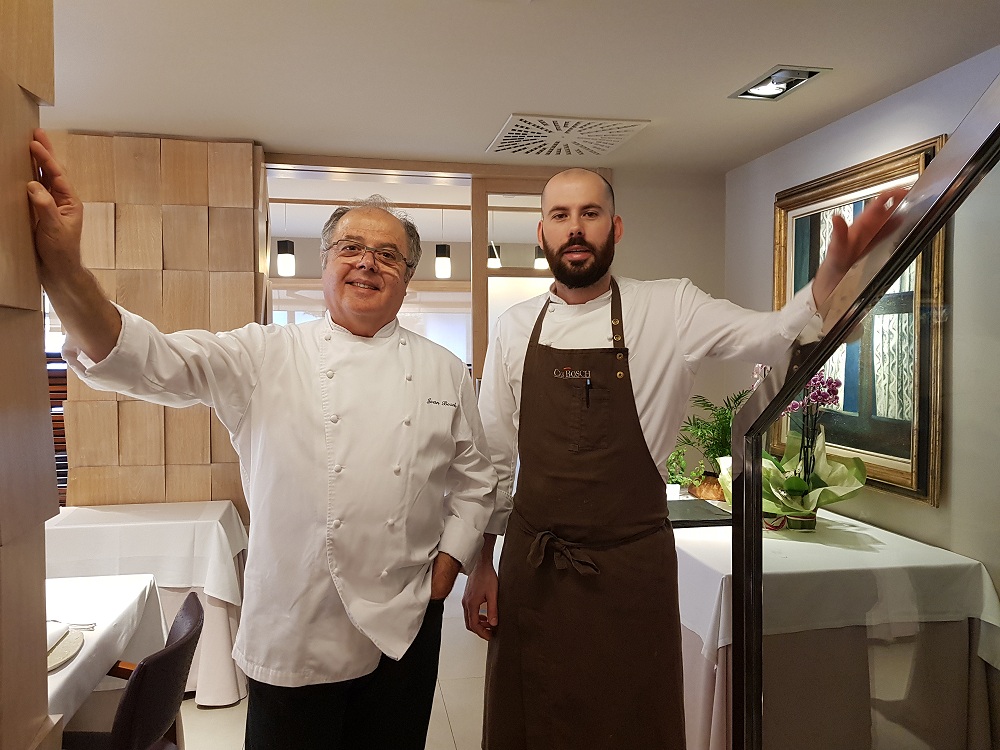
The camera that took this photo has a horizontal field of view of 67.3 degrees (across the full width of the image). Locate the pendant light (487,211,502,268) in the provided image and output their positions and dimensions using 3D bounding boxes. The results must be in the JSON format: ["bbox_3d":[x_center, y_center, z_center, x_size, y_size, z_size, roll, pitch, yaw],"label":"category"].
[{"bbox_3d":[-0.042,-0.879,5.059,0.093,0.469,0.093,0,2,-11],"label":"pendant light"}]

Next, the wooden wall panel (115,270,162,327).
[{"bbox_3d":[-1.670,-0.338,3.491,0.200,0.303,0.040,0,2,-11],"label":"wooden wall panel"}]

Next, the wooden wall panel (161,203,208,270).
[{"bbox_3d":[-1.468,-0.639,3.520,0.201,0.301,0.040,0,2,-11],"label":"wooden wall panel"}]

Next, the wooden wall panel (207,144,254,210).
[{"bbox_3d":[-1.240,-0.919,3.471,0.193,0.298,0.030,0,2,-12],"label":"wooden wall panel"}]

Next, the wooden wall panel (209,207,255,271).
[{"bbox_3d":[-1.269,-0.637,3.559,0.202,0.299,0.040,0,2,-11],"label":"wooden wall panel"}]

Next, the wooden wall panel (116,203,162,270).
[{"bbox_3d":[-1.629,-0.622,3.401,0.195,0.290,0.030,0,2,-12],"label":"wooden wall panel"}]

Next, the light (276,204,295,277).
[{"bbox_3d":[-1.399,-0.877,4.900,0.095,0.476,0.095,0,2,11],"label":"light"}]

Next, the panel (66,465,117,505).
[{"bbox_3d":[-1.837,0.559,3.399,0.215,0.290,0.030,0,2,-12],"label":"panel"}]

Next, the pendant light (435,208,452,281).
[{"bbox_3d":[-0.376,-0.877,4.993,0.093,0.469,0.093,0,2,-11],"label":"pendant light"}]

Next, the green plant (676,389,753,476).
[{"bbox_3d":[1.029,0.277,3.620,0.390,0.410,0.370,0,2,-12],"label":"green plant"}]

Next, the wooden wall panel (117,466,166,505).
[{"bbox_3d":[-1.674,0.572,3.525,0.202,0.299,0.040,0,2,-11],"label":"wooden wall panel"}]

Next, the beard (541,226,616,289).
[{"bbox_3d":[0.169,-0.253,1.620,0.155,0.132,0.110,0,2,8],"label":"beard"}]

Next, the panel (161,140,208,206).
[{"bbox_3d":[-1.434,-0.919,3.431,0.199,0.293,0.030,0,2,-12],"label":"panel"}]

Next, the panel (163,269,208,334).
[{"bbox_3d":[-1.471,-0.337,3.531,0.205,0.303,0.040,0,2,-11],"label":"panel"}]

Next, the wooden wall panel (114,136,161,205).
[{"bbox_3d":[-1.667,-0.937,3.469,0.200,0.304,0.040,0,2,-11],"label":"wooden wall panel"}]

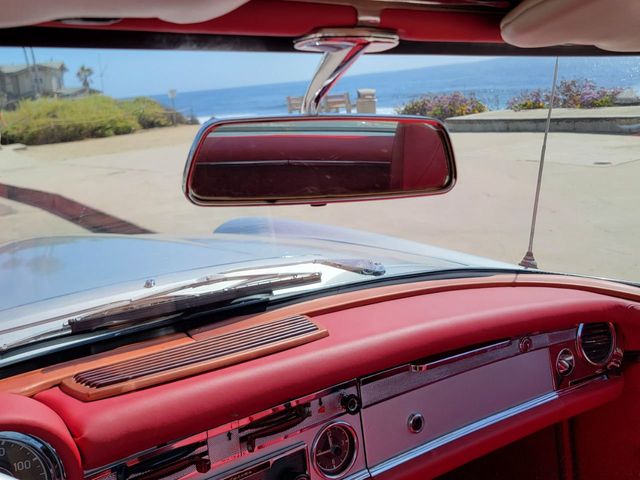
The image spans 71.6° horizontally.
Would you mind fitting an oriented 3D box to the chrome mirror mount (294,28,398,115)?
[{"bbox_3d":[0.012,-0.135,0.365,0.088,0.070,0.088,-13,21,-23],"label":"chrome mirror mount"}]

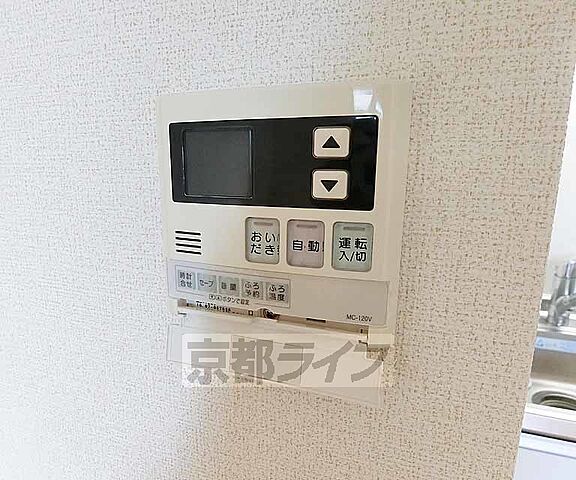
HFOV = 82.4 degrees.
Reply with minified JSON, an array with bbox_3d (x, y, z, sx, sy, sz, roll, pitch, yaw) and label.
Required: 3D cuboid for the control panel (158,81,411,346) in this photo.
[{"bbox_3d":[-0.009,-0.011,0.171,0.130,0.127,0.018,3,10,14],"label":"control panel"}]

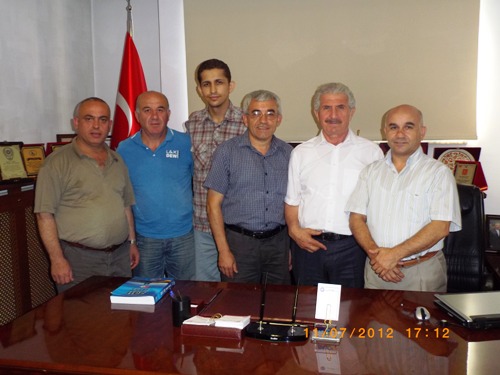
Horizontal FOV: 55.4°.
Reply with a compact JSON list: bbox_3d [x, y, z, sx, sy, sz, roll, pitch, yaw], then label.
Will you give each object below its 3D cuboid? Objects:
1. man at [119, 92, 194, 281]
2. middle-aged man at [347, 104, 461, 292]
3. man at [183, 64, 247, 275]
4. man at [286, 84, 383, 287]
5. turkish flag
[{"bbox_3d":[-0.499,0.348,2.568,0.500,1.715,0.330,-2,6,-8],"label":"man"},{"bbox_3d":[0.730,0.414,2.305,0.540,1.610,0.350,2,6,25],"label":"middle-aged man"},{"bbox_3d":[-0.170,0.265,2.560,0.470,1.874,0.290,-1,6,-5],"label":"man"},{"bbox_3d":[0.433,0.354,2.369,0.520,1.722,0.330,1,6,14],"label":"man"},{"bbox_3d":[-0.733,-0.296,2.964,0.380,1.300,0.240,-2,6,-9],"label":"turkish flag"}]

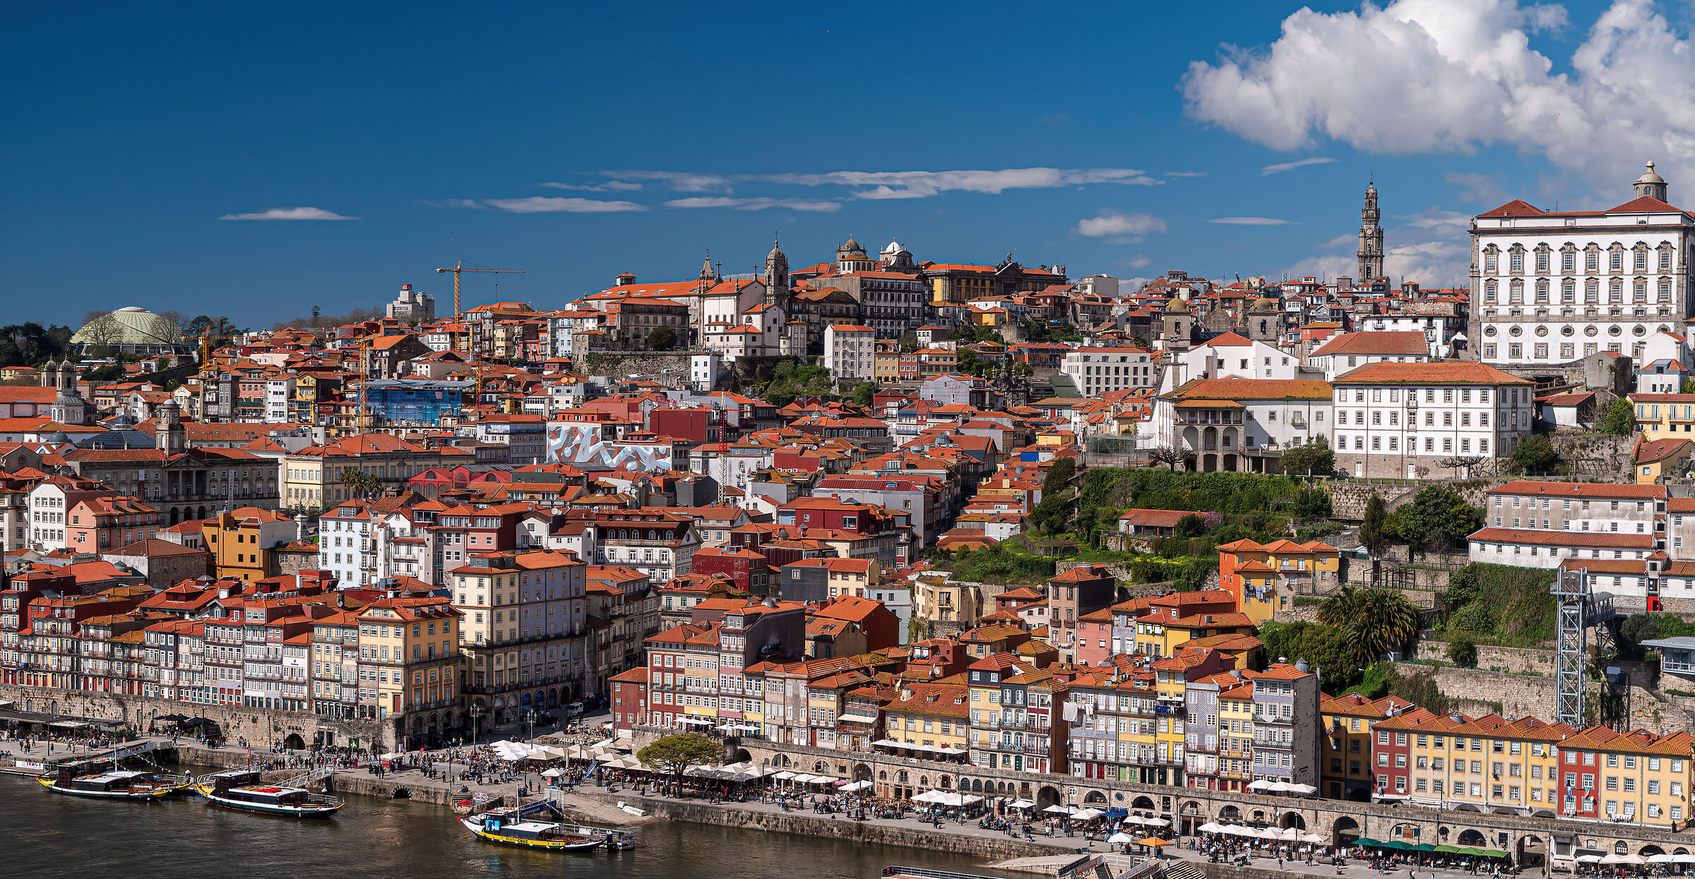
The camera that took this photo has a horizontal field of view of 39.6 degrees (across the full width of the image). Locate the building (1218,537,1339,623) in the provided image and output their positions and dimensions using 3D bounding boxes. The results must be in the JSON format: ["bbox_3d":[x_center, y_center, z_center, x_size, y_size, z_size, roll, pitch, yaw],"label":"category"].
[{"bbox_3d":[75.660,24.680,414.000,19.500,14.800,13.000,0,2,3],"label":"building"}]

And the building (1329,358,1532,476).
[{"bbox_3d":[103.070,-3.580,414.320,31.300,20.500,15.800,1,2,37],"label":"building"}]

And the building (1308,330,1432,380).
[{"bbox_3d":[101.330,-15.420,456.970,18.400,11.000,14.500,0,1,-5],"label":"building"}]

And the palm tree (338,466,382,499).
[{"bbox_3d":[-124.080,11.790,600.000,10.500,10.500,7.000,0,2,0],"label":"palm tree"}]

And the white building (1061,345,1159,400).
[{"bbox_3d":[78.000,-19.750,704.290,23.000,16.000,14.000,0,1,-20],"label":"white building"}]

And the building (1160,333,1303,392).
[{"bbox_3d":[83.050,-16.310,508.000,28.500,13.500,15.000,0,2,9],"label":"building"}]

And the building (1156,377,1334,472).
[{"bbox_3d":[84.030,-3.060,503.000,35.000,20.500,19.000,0,1,-3],"label":"building"}]

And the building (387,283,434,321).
[{"bbox_3d":[-291.600,-88.550,1570.000,22.000,31.000,22.000,1,2,34],"label":"building"}]

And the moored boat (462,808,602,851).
[{"bbox_3d":[-43.570,53.820,325.340,21.000,4.500,4.700,1,1,25],"label":"moored boat"}]

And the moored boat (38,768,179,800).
[{"bbox_3d":[-134.110,61.710,424.000,28.500,5.300,5.000,1,2,24],"label":"moored boat"}]

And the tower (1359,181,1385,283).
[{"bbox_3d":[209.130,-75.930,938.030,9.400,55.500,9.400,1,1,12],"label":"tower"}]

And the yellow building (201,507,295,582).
[{"bbox_3d":[-134.890,25.320,530.000,14.000,19.500,15.000,1,2,16],"label":"yellow building"}]

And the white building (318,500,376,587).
[{"bbox_3d":[-103.540,22.770,503.000,13.000,18.500,11.500,1,2,30],"label":"white building"}]

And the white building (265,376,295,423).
[{"bbox_3d":[-180.380,-11.960,748.000,7.000,16.000,10.000,0,1,-3],"label":"white building"}]

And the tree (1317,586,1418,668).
[{"bbox_3d":[83.990,30.130,380.000,15.500,12.600,14.000,0,2,0],"label":"tree"}]

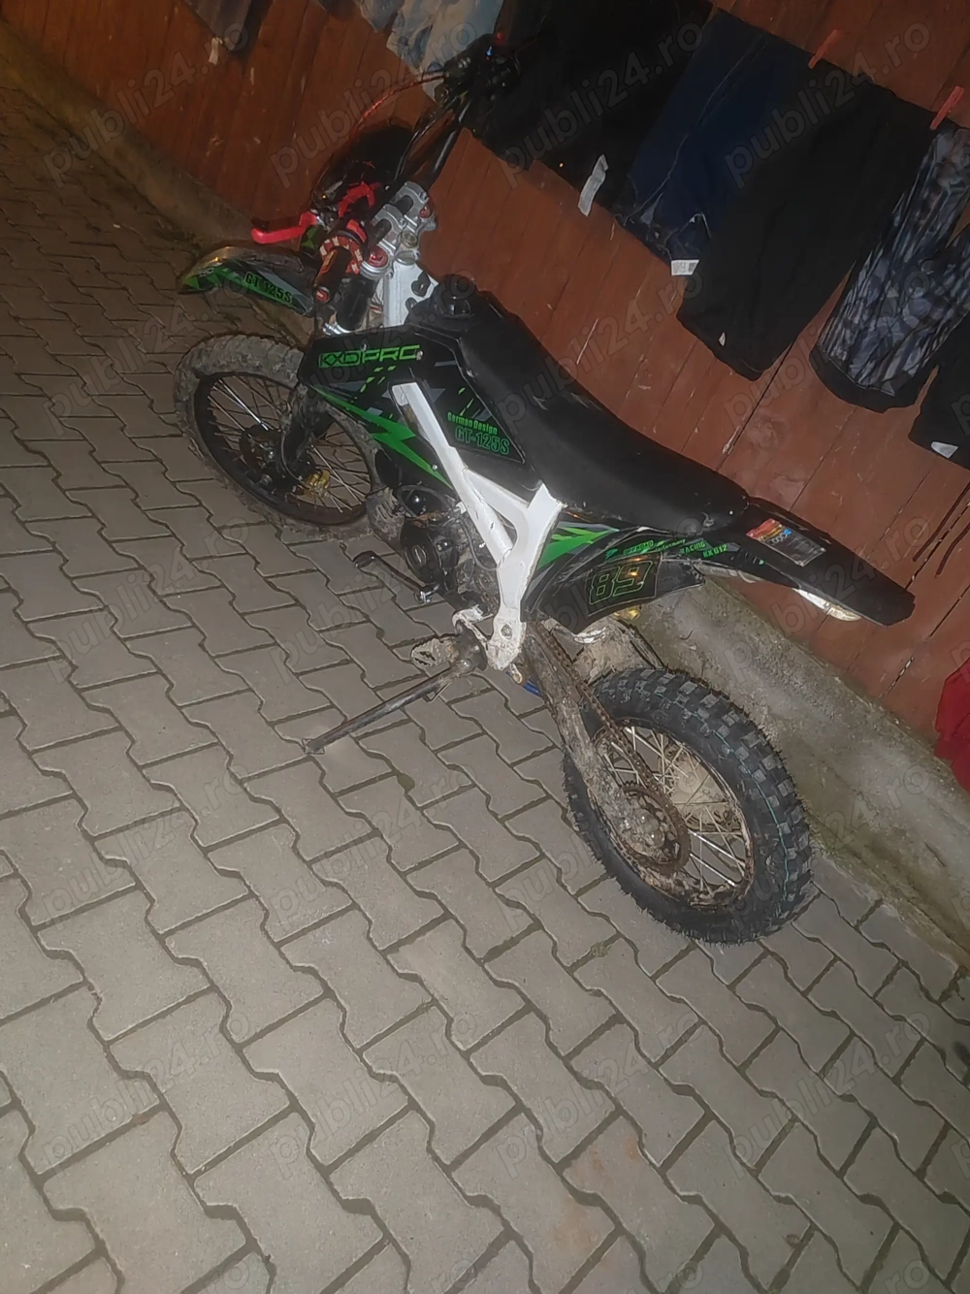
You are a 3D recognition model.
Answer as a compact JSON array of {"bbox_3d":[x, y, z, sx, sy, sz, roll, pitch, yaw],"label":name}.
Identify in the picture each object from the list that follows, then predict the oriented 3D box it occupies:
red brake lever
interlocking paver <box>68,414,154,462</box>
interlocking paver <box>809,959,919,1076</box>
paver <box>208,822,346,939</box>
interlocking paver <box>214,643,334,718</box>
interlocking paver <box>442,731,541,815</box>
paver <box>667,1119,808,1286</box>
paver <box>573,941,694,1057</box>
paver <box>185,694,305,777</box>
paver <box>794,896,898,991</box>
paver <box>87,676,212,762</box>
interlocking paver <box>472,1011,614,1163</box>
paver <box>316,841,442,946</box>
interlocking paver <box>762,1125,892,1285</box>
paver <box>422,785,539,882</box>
[{"bbox_3d":[-0.285,-0.601,1.447,0.030,0.017,0.141,47,46,-3],"label":"red brake lever"},{"bbox_3d":[-0.950,-0.505,2.551,0.197,0.060,0.162,43,34,25],"label":"interlocking paver"},{"bbox_3d":[0.720,0.730,1.952,0.197,0.060,0.162,43,34,26],"label":"interlocking paver"},{"bbox_3d":[-0.346,0.404,1.667,0.198,0.060,0.163,43,35,25],"label":"paver"},{"bbox_3d":[-0.440,0.093,2.061,0.198,0.060,0.163,43,35,25],"label":"interlocking paver"},{"bbox_3d":[0.002,0.281,2.084,0.197,0.060,0.162,43,34,25],"label":"interlocking paver"},{"bbox_3d":[0.367,0.844,1.522,0.197,0.060,0.162,43,34,25],"label":"paver"},{"bbox_3d":[0.257,0.636,1.778,0.198,0.066,0.164,43,35,25],"label":"paver"},{"bbox_3d":[-0.461,0.185,1.908,0.198,0.060,0.163,43,35,25],"label":"paver"},{"bbox_3d":[0.740,0.636,2.110,0.197,0.060,0.162,43,34,26],"label":"paver"},{"bbox_3d":[-0.609,0.146,1.817,0.197,0.060,0.162,43,34,25],"label":"paver"},{"bbox_3d":[0.076,0.678,1.540,0.197,0.060,0.162,43,34,26],"label":"interlocking paver"},{"bbox_3d":[-0.191,0.440,1.735,0.198,0.066,0.164,43,35,25],"label":"paver"},{"bbox_3d":[0.516,0.874,1.576,0.197,0.060,0.162,43,34,26],"label":"interlocking paver"},{"bbox_3d":[-0.015,0.382,1.953,0.198,0.066,0.164,43,35,25],"label":"paver"}]

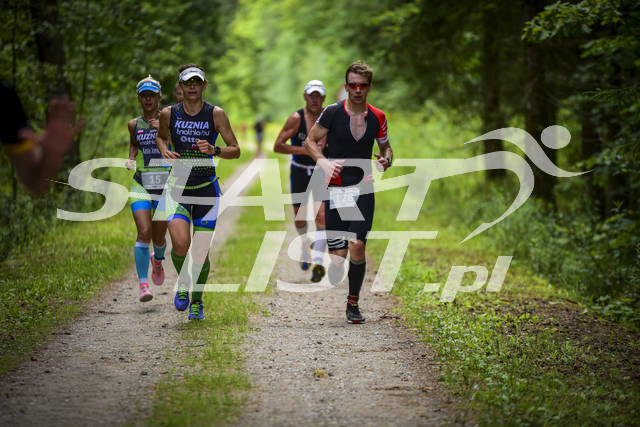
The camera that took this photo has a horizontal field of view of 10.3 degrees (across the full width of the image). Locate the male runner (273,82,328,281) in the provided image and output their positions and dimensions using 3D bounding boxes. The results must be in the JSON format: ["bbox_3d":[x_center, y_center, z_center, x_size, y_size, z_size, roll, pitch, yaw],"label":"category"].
[{"bbox_3d":[-0.092,-0.269,29.900,0.614,1.698,0.900,0,1,-3],"label":"male runner"}]

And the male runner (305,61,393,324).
[{"bbox_3d":[0.189,-0.139,23.600,0.584,1.752,0.850,0,1,-3],"label":"male runner"}]

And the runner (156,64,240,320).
[{"bbox_3d":[-0.817,-0.141,23.900,0.565,1.721,0.780,0,1,-2],"label":"runner"}]

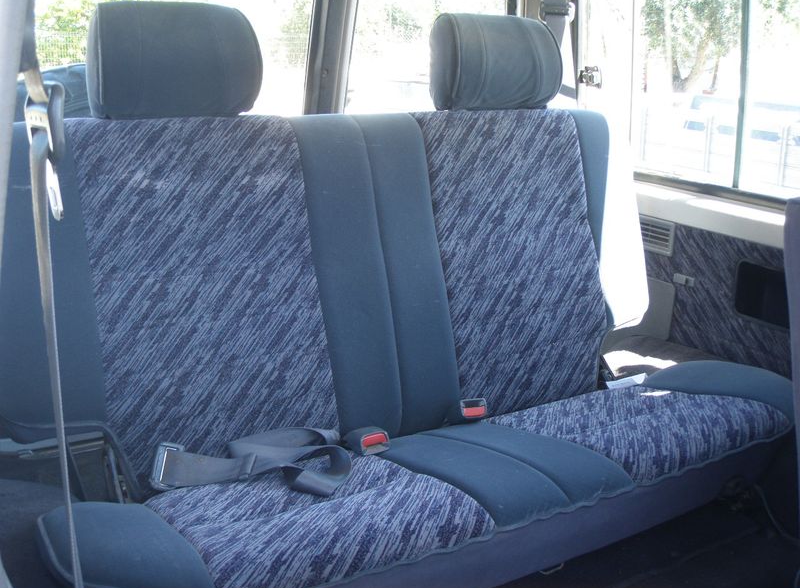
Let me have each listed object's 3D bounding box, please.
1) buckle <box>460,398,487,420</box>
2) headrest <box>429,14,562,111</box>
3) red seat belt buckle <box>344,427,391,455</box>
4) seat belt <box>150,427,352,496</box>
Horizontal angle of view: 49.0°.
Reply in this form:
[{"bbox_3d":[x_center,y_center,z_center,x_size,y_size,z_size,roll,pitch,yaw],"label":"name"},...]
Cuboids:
[{"bbox_3d":[0.115,0.193,1.487,0.043,0.031,0.055,-4,0,-17],"label":"buckle"},{"bbox_3d":[0.173,-0.410,1.561,0.232,0.160,0.117,-8,9,-28],"label":"headrest"},{"bbox_3d":[-0.054,0.221,1.346,0.044,0.031,0.075,-8,5,-28],"label":"red seat belt buckle"},{"bbox_3d":[-0.179,0.228,1.233,0.310,0.075,0.170,-8,8,-28],"label":"seat belt"}]

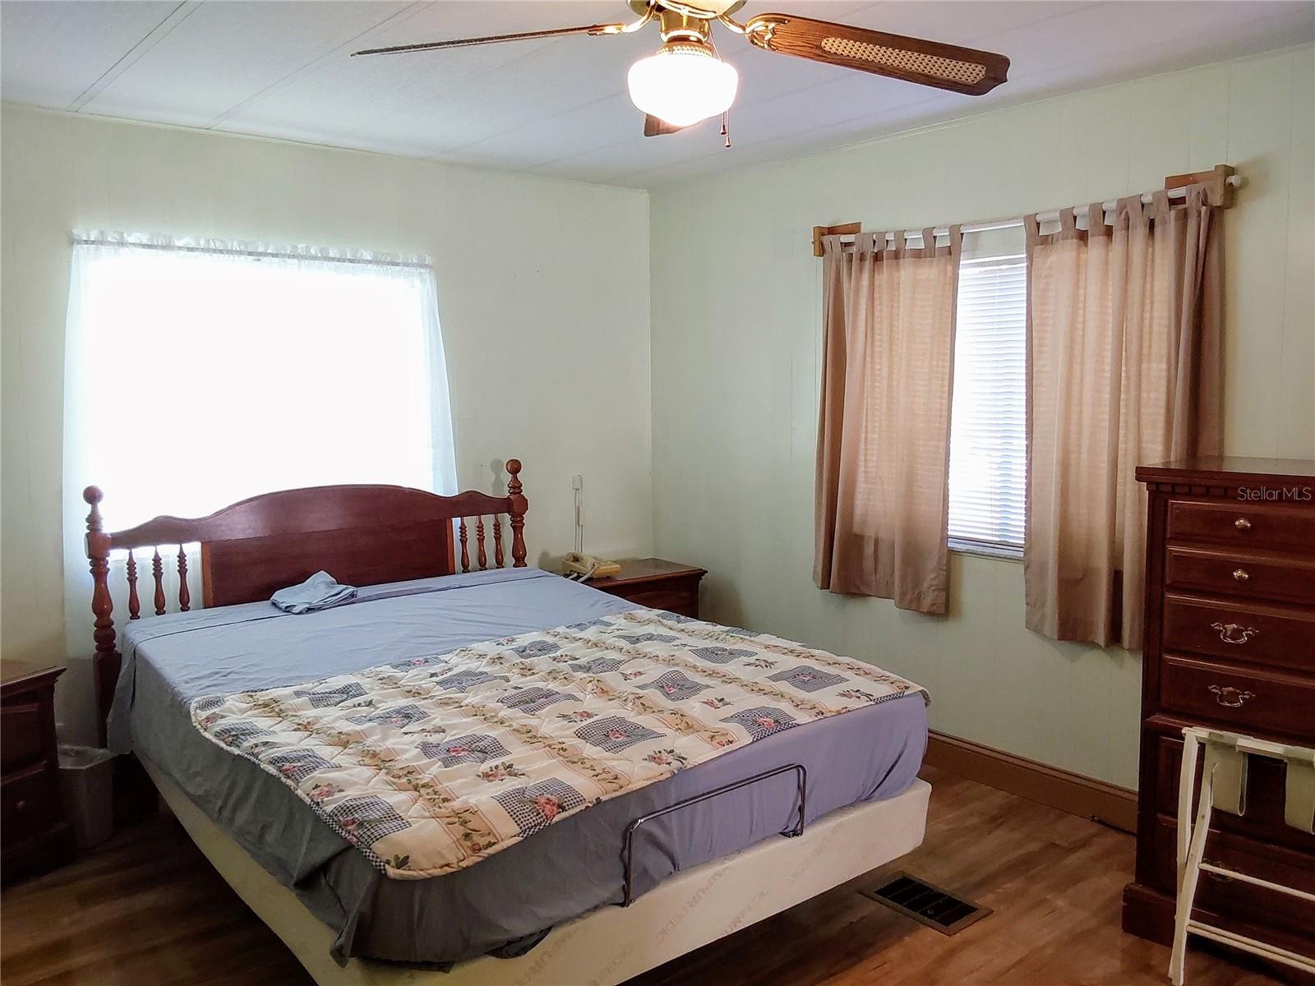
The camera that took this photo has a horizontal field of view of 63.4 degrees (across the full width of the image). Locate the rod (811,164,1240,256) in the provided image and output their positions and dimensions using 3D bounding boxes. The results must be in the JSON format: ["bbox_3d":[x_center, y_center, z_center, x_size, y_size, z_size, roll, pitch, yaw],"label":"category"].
[{"bbox_3d":[1.117,-0.909,3.522,0.089,0.119,1.529,-6,8,-41],"label":"rod"}]

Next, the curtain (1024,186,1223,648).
[{"bbox_3d":[1.403,-0.190,3.240,0.109,1.361,0.626,-6,8,-41],"label":"curtain"}]

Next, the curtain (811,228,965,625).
[{"bbox_3d":[0.822,-0.264,3.906,0.099,1.371,0.621,-6,8,-41],"label":"curtain"}]

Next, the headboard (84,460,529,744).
[{"bbox_3d":[-1.160,0.479,3.924,1.659,1.127,0.089,-6,8,-41],"label":"headboard"}]

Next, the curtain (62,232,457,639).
[{"bbox_3d":[-1.348,-0.203,3.780,1.410,1.331,0.070,-6,8,-41],"label":"curtain"}]

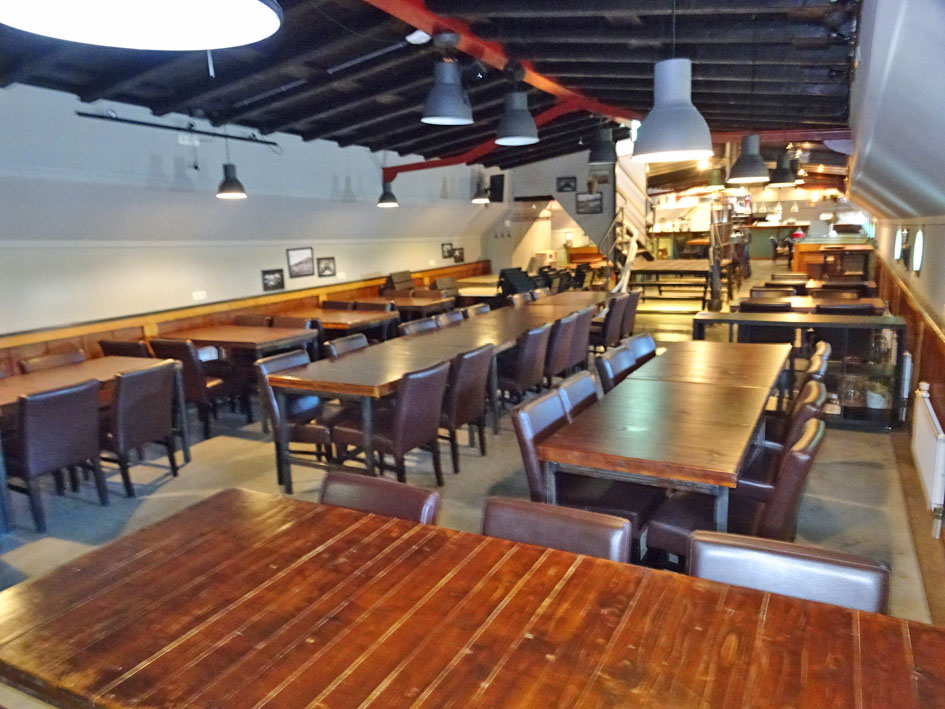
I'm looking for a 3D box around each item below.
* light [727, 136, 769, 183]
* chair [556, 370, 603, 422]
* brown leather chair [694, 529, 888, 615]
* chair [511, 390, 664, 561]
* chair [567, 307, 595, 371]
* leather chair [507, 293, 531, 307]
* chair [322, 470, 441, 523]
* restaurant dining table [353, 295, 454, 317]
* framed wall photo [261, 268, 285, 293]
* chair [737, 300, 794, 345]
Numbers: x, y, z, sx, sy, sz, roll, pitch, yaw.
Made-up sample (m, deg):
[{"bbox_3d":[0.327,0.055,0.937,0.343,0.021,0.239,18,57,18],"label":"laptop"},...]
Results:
[{"bbox_3d":[1.959,-1.381,4.840,0.280,0.310,0.280,3,12,28],"label":"light"},{"bbox_3d":[0.795,0.550,3.524,0.610,0.830,0.450,4,13,28],"label":"chair"},{"bbox_3d":[0.677,0.968,1.570,0.460,0.870,0.620,3,12,28],"label":"brown leather chair"},{"bbox_3d":[0.538,0.638,3.126,0.610,0.830,0.450,4,13,28],"label":"chair"},{"bbox_3d":[0.805,-0.024,6.443,0.610,0.830,0.450,4,13,28],"label":"chair"},{"bbox_3d":[0.765,-0.253,7.609,0.610,0.830,0.450,4,13,28],"label":"leather chair"},{"bbox_3d":[-0.441,0.904,2.182,0.460,0.870,0.620,3,12,28],"label":"chair"},{"bbox_3d":[-0.968,-0.287,8.959,1.350,0.800,0.800,3,12,28],"label":"restaurant dining table"},{"bbox_3d":[-2.149,-0.799,7.370,0.025,0.225,0.280,4,13,28],"label":"framed wall photo"},{"bbox_3d":[2.974,-0.118,6.901,0.460,0.870,0.620,3,12,28],"label":"chair"}]

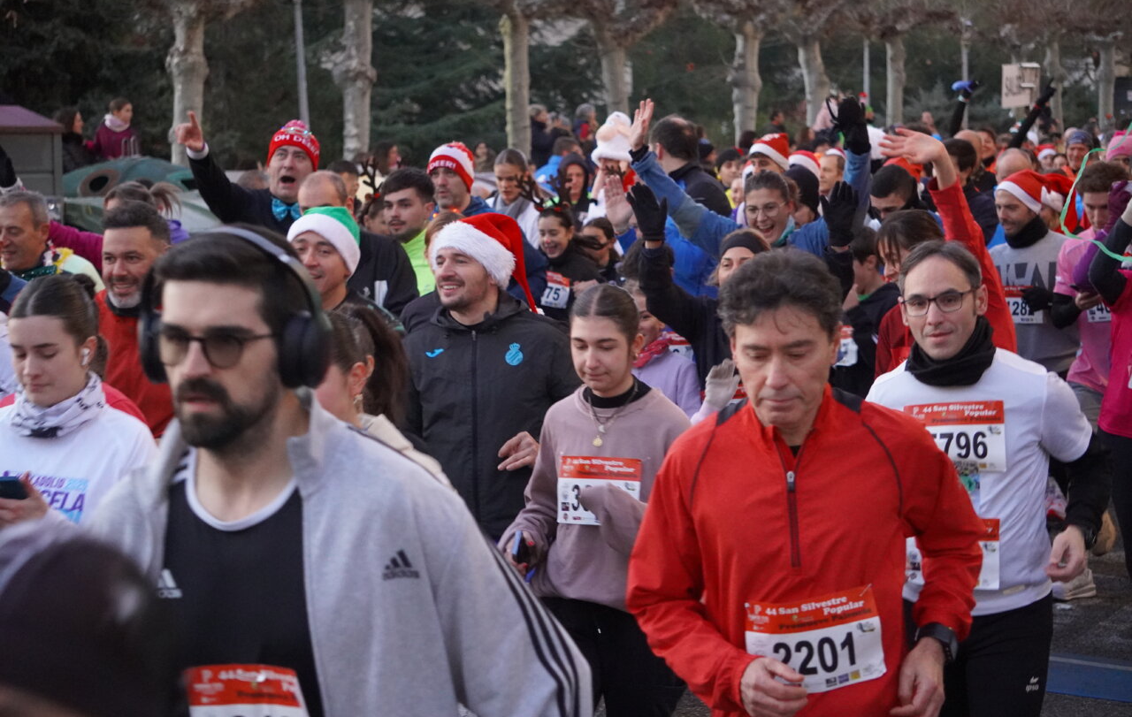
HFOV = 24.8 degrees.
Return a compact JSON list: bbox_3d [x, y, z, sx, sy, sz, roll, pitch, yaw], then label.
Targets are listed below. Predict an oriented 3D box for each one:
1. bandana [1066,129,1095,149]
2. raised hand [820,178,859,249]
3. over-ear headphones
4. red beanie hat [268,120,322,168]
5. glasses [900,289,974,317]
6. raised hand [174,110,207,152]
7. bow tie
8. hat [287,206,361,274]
[{"bbox_3d":[2.972,-1.265,14.900,0.175,0.130,0.210,2,-2,18],"label":"bandana"},{"bbox_3d":[0.799,-0.422,7.500,0.110,0.195,0.075,0,3,6],"label":"raised hand"},{"bbox_3d":[-0.396,-0.061,3.070,0.205,0.190,0.090,2,6,18],"label":"over-ear headphones"},{"bbox_3d":[-0.920,-0.729,8.750,0.180,0.180,0.210,6,-1,5],"label":"red beanie hat"},{"bbox_3d":[0.787,-0.116,5.420,0.138,0.045,0.140,-4,6,26],"label":"glasses"},{"bbox_3d":[-1.241,-0.747,8.500,0.110,0.150,0.090,-10,8,6],"label":"raised hand"},{"bbox_3d":[-0.922,-0.496,8.600,0.115,0.075,0.035,5,6,5],"label":"bow tie"},{"bbox_3d":[-0.636,-0.315,6.800,0.205,0.205,0.250,4,-6,15],"label":"hat"}]

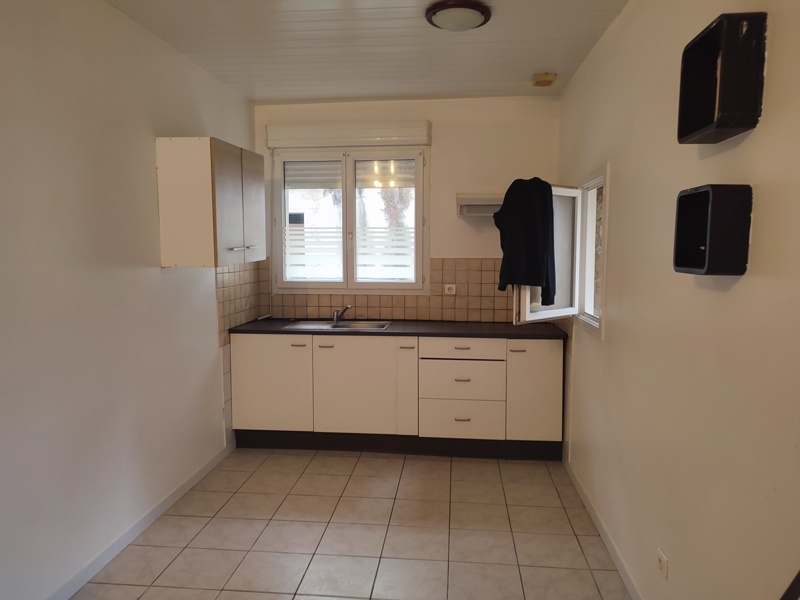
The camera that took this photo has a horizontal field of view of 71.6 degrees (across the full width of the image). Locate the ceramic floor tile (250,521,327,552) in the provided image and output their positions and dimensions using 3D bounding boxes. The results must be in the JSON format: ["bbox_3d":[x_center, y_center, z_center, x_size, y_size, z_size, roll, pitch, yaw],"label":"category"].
[{"bbox_3d":[-0.570,1.235,2.896,0.326,0.010,0.326,1,5,6],"label":"ceramic floor tile"}]

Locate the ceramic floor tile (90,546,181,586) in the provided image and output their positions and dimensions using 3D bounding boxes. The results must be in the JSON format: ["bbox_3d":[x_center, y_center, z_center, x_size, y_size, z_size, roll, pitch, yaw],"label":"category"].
[{"bbox_3d":[-1.209,1.222,2.566,0.292,0.010,0.311,1,5,6],"label":"ceramic floor tile"}]

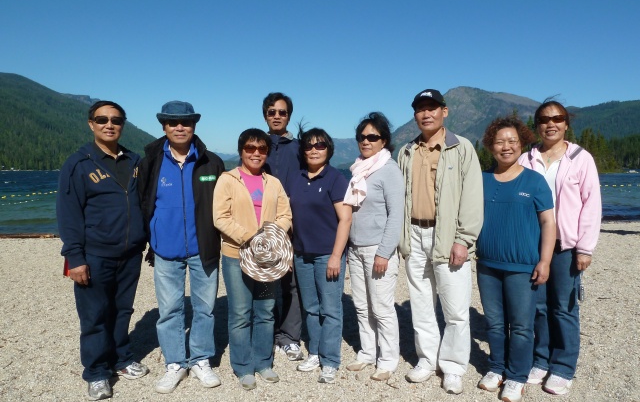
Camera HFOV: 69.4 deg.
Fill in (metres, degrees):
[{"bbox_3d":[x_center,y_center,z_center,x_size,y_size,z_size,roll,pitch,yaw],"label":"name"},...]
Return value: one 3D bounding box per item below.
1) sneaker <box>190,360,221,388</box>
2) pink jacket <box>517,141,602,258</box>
[{"bbox_3d":[-0.700,1.051,2.825,0.106,0.110,0.285,-3,5,-36],"label":"sneaker"},{"bbox_3d":[1.404,-0.015,2.756,0.480,0.640,0.290,3,5,33],"label":"pink jacket"}]

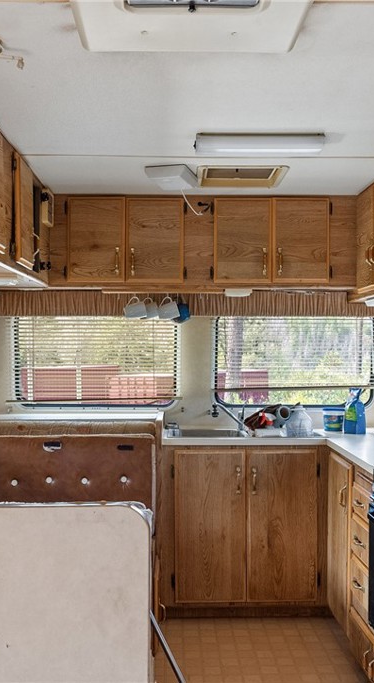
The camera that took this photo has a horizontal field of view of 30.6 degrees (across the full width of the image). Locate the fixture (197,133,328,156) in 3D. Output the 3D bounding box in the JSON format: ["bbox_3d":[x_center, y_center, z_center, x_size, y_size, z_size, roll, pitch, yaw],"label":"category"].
[{"bbox_3d":[0.258,-0.699,2.435,0.455,0.045,0.130,0,0,-1],"label":"fixture"}]

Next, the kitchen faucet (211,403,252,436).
[{"bbox_3d":[0.213,0.373,3.266,0.192,0.163,0.080,0,0,-10],"label":"kitchen faucet"}]

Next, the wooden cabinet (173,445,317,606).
[{"bbox_3d":[0.263,0.830,3.306,0.658,0.709,0.470,0,0,-1],"label":"wooden cabinet"}]

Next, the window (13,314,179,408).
[{"bbox_3d":[-0.472,0.103,3.524,0.875,0.495,0.050,0,0,-1],"label":"window"}]

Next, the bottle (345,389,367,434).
[{"bbox_3d":[0.808,0.334,3.277,0.078,0.222,0.067,0,-1,41],"label":"bottle"}]

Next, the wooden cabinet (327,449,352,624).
[{"bbox_3d":[0.639,0.829,2.879,0.025,0.678,0.337,0,0,-1],"label":"wooden cabinet"}]

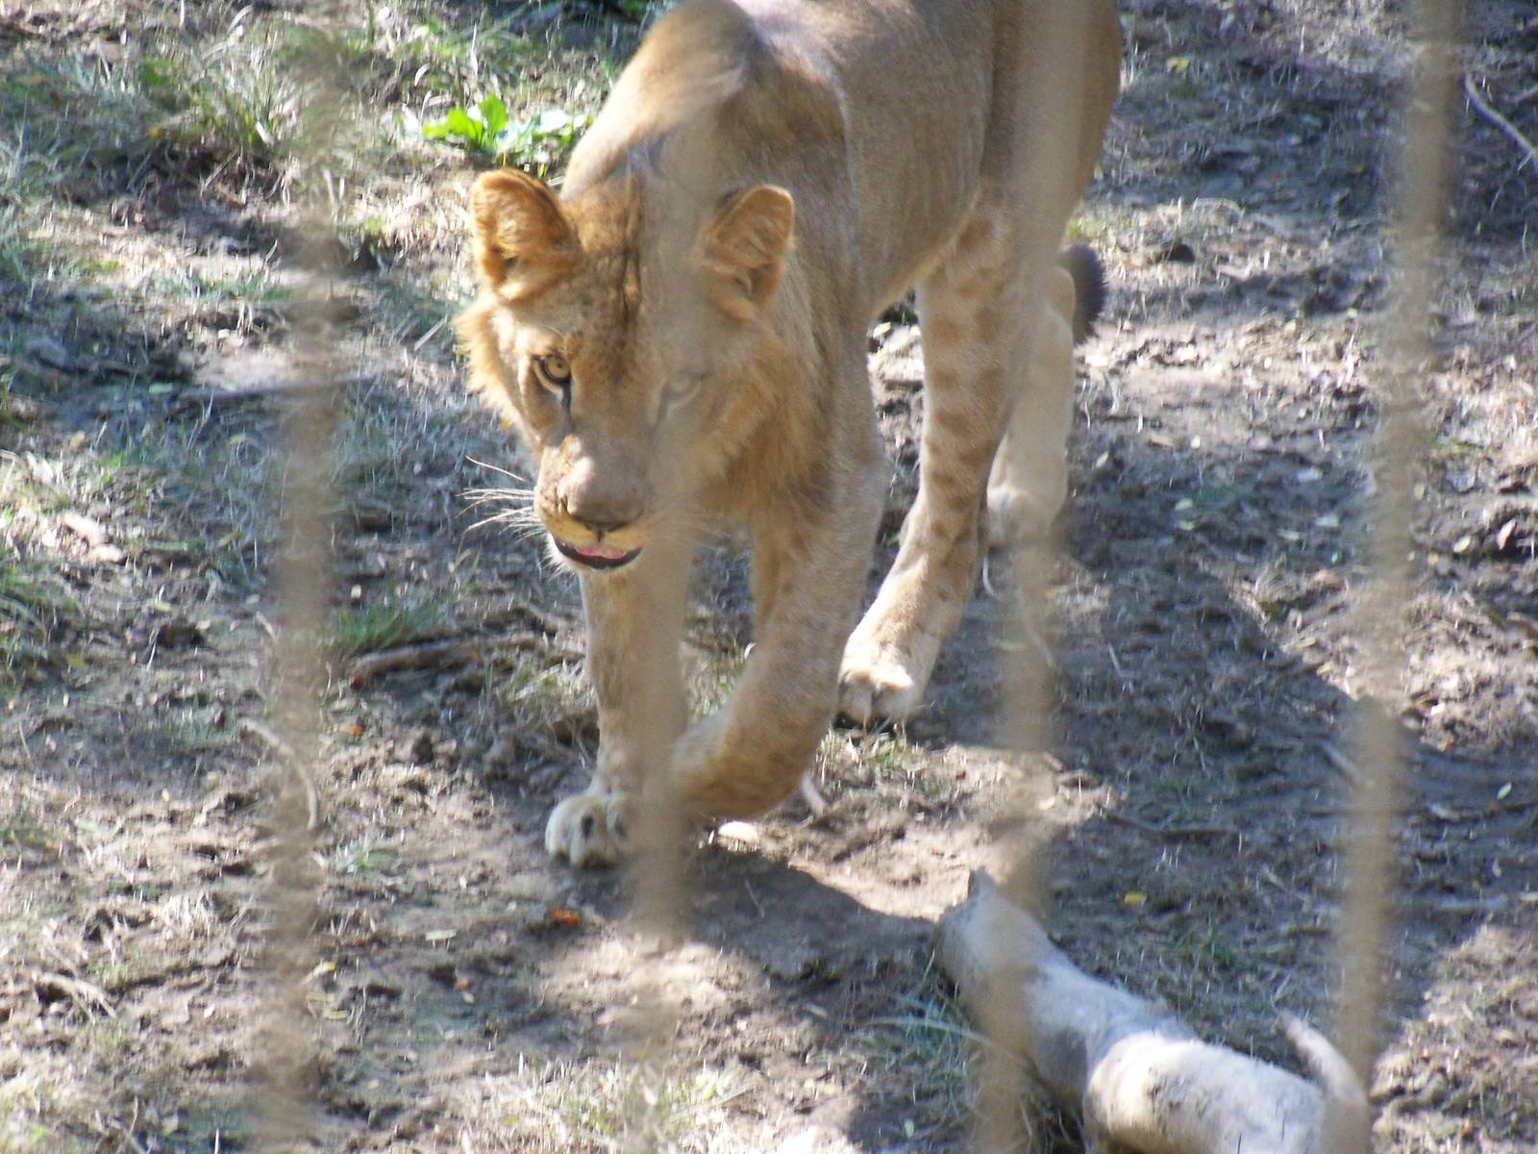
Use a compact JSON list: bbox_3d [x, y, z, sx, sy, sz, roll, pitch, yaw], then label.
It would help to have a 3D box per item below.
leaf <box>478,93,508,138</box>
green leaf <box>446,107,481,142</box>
[{"bbox_3d":[-0.301,-0.503,12.000,0.034,0.045,0.020,0,19,0],"label":"leaf"},{"bbox_3d":[-0.334,-0.495,12.000,0.039,0.033,0.027,0,19,0],"label":"green leaf"}]

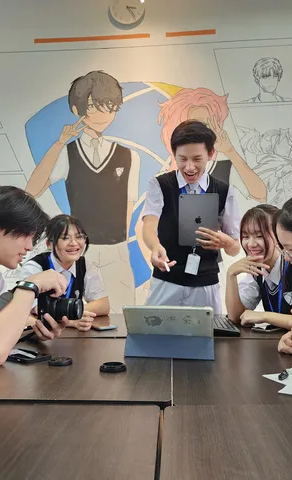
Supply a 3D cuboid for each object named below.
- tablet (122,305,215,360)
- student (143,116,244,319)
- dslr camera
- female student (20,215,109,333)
[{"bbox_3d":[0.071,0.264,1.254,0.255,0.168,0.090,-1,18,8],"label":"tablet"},{"bbox_3d":[0.216,0.274,2.042,0.480,1.664,0.420,0,-2,3],"label":"student"},{"bbox_3d":[-0.242,0.195,1.190,0.120,0.092,0.125,-1,-2,10],"label":"dslr camera"},{"bbox_3d":[-0.358,0.498,1.834,0.450,1.206,0.620,0,-2,-16],"label":"female student"}]

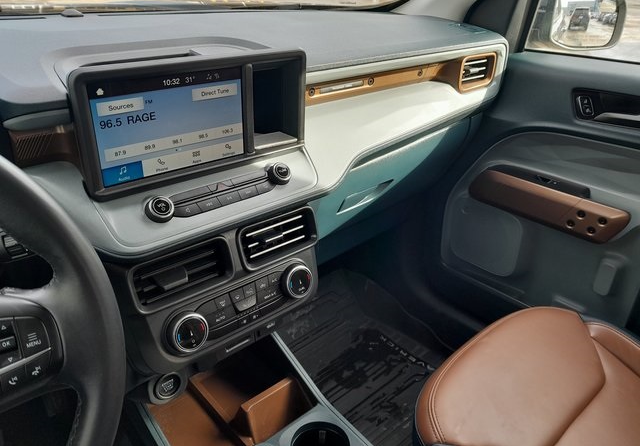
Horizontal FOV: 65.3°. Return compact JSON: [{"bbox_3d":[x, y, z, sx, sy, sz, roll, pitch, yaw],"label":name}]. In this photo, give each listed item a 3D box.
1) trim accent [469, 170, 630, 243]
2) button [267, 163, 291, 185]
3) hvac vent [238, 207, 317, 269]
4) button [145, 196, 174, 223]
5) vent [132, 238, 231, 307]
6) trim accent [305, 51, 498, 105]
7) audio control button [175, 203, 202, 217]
[{"bbox_3d":[0.450,-0.040,1.006,0.318,0.066,0.048,25,21,40],"label":"trim accent"},{"bbox_3d":[-0.051,-0.062,0.638,0.028,0.028,0.015,-21,0,-37],"label":"button"},{"bbox_3d":[-0.057,0.018,0.664,0.119,0.056,0.027,-21,20,-37],"label":"hvac vent"},{"bbox_3d":[-0.172,-0.014,0.539,0.028,0.028,0.015,-21,0,-37],"label":"button"},{"bbox_3d":[-0.160,0.058,0.580,0.119,0.056,0.027,-21,20,-37],"label":"vent"},{"bbox_3d":[0.160,-0.247,0.866,0.465,0.064,0.060,-21,39,-37],"label":"trim accent"},{"bbox_3d":[-0.148,-0.013,0.563,0.031,0.013,0.006,-21,0,-37],"label":"audio control button"}]

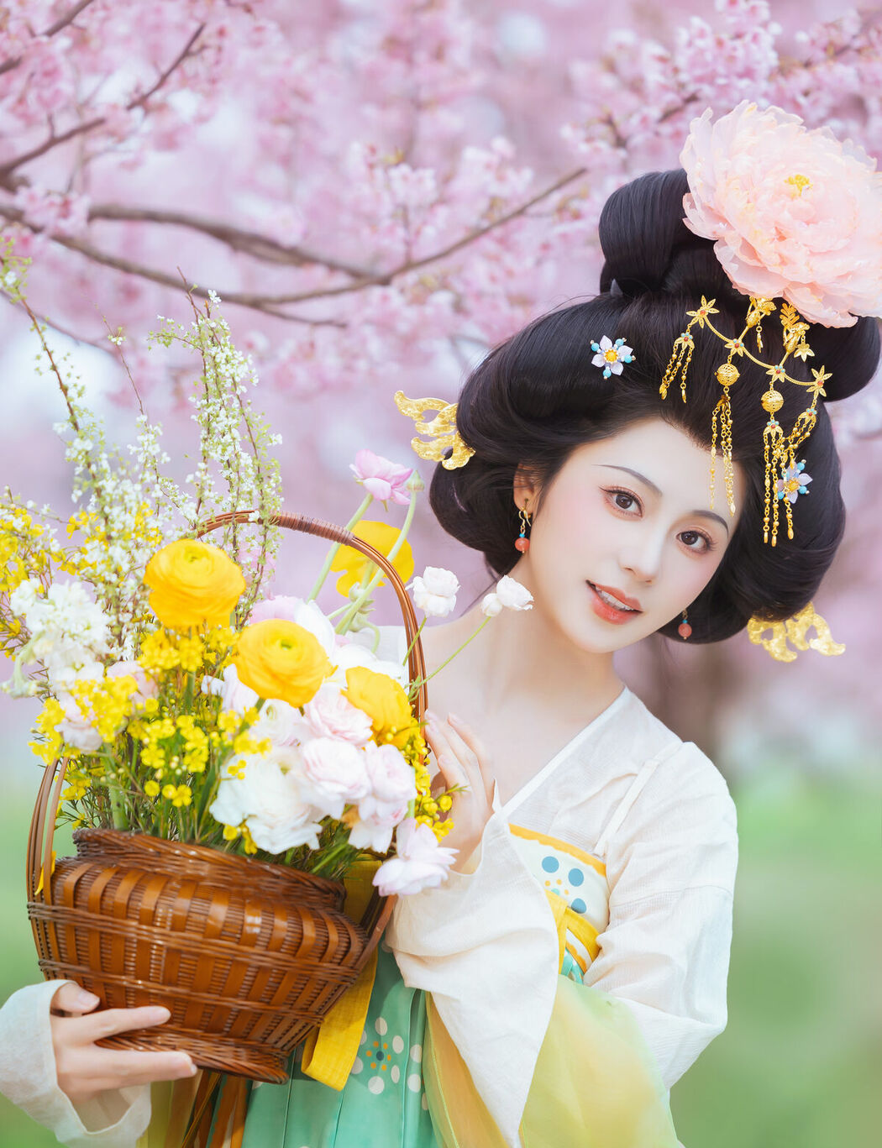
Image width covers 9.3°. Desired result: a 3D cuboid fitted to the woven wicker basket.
[{"bbox_3d":[-0.153,0.153,3.800,0.253,0.393,0.235,10,3,-8],"label":"woven wicker basket"}]

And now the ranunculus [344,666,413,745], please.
[{"bbox_3d":[-0.043,0.092,3.790,0.053,0.056,0.053,1,-2,-30],"label":"ranunculus"}]

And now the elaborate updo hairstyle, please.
[{"bbox_3d":[0.180,-0.128,4.290,0.320,0.345,0.280,29,0,-18],"label":"elaborate updo hairstyle"}]

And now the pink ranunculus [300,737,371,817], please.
[{"bbox_3d":[-0.073,0.141,3.740,0.051,0.056,0.047,0,-1,-6],"label":"pink ranunculus"}]

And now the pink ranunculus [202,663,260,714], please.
[{"bbox_3d":[-0.155,0.084,4.030,0.050,0.043,0.047,-2,12,17],"label":"pink ranunculus"}]

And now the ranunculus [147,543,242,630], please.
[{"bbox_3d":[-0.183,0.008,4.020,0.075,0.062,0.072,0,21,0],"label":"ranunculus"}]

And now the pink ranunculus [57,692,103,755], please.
[{"bbox_3d":[-0.267,0.111,4.020,0.037,0.045,0.039,-4,9,11],"label":"pink ranunculus"}]

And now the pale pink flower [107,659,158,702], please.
[{"bbox_3d":[-0.230,0.081,4.040,0.040,0.035,0.038,0,12,0],"label":"pale pink flower"}]

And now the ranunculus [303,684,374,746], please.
[{"bbox_3d":[-0.076,0.104,3.990,0.053,0.048,0.048,2,18,6],"label":"ranunculus"}]

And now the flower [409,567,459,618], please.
[{"bbox_3d":[-0.005,0.014,4.030,0.037,0.037,0.036,6,6,0],"label":"flower"}]

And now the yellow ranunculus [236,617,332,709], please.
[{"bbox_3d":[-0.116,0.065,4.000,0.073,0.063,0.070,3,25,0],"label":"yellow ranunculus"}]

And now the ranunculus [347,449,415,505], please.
[{"bbox_3d":[-0.043,-0.069,3.840,0.046,0.039,0.045,0,-2,-18],"label":"ranunculus"}]

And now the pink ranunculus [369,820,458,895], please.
[{"bbox_3d":[-0.019,0.198,3.780,0.060,0.056,0.052,0,-2,-18],"label":"pink ranunculus"}]

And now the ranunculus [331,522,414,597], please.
[{"bbox_3d":[-0.053,-0.011,4.100,0.064,0.057,0.050,5,-6,11],"label":"ranunculus"}]

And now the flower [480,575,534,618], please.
[{"bbox_3d":[0.047,0.016,3.810,0.038,0.030,0.032,1,-2,-37],"label":"flower"}]

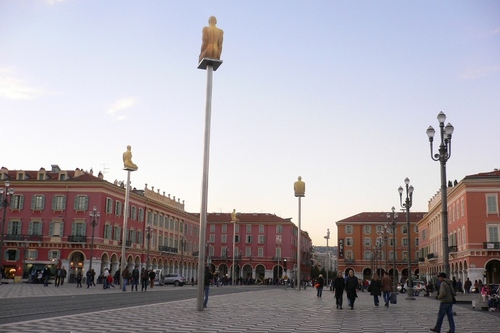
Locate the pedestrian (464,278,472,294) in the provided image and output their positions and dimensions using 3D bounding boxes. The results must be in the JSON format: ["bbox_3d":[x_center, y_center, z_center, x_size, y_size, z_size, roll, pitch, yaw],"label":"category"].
[{"bbox_3d":[22.930,12.529,53.000,0.550,1.700,0.420,2,-12,0],"label":"pedestrian"}]

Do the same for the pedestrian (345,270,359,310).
[{"bbox_3d":[4.573,5.548,22.774,0.600,1.740,0.500,0,-12,9],"label":"pedestrian"}]

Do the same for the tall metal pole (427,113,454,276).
[{"bbox_3d":[8.690,1.906,22.540,1.280,9.120,1.280,2,-12,0],"label":"tall metal pole"}]

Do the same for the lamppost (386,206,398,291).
[{"bbox_3d":[16.267,9.411,57.005,1.330,9.610,1.330,1,-12,0],"label":"lamppost"}]

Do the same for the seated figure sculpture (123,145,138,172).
[{"bbox_3d":[-10.498,-0.678,44.484,1.300,2.050,0.950,7,-13,-21],"label":"seated figure sculpture"}]

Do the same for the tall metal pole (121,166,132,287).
[{"bbox_3d":[-10.580,5.268,42.828,0.260,9.970,0.260,5,-12,-15],"label":"tall metal pole"}]

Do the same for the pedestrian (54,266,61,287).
[{"bbox_3d":[-16.438,9.452,43.300,0.550,1.750,0.420,-2,-12,15],"label":"pedestrian"}]

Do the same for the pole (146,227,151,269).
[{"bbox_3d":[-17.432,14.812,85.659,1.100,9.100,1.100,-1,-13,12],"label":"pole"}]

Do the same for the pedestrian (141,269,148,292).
[{"bbox_3d":[-7.716,8.408,37.379,0.580,1.680,0.420,-1,-13,14],"label":"pedestrian"}]

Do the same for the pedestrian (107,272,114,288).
[{"bbox_3d":[-11.979,9.728,43.500,0.500,1.520,0.500,4,-12,-10],"label":"pedestrian"}]

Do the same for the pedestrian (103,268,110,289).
[{"bbox_3d":[-11.867,9.221,41.600,0.450,1.750,0.500,6,-13,-20],"label":"pedestrian"}]

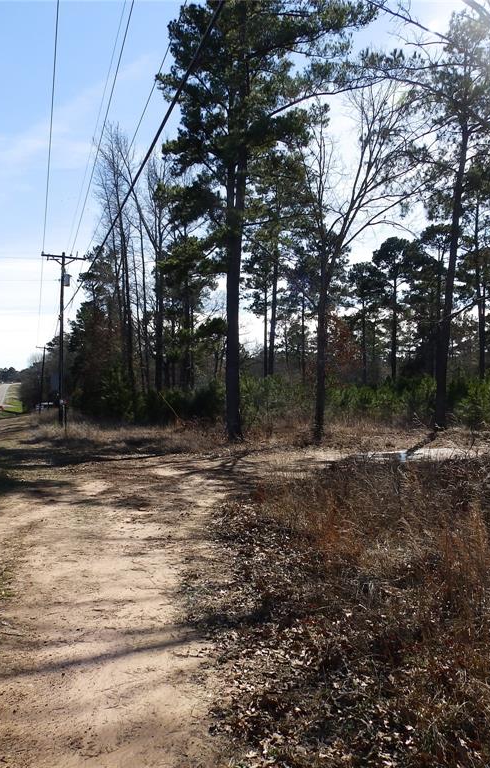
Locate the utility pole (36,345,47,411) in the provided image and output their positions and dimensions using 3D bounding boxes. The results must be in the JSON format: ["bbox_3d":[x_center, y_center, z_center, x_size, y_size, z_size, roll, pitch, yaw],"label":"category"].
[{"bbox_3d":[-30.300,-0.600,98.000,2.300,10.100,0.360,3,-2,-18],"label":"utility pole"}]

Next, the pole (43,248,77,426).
[{"bbox_3d":[-10.460,-2.500,37.500,2.350,10.200,0.420,1,-2,-18],"label":"pole"}]

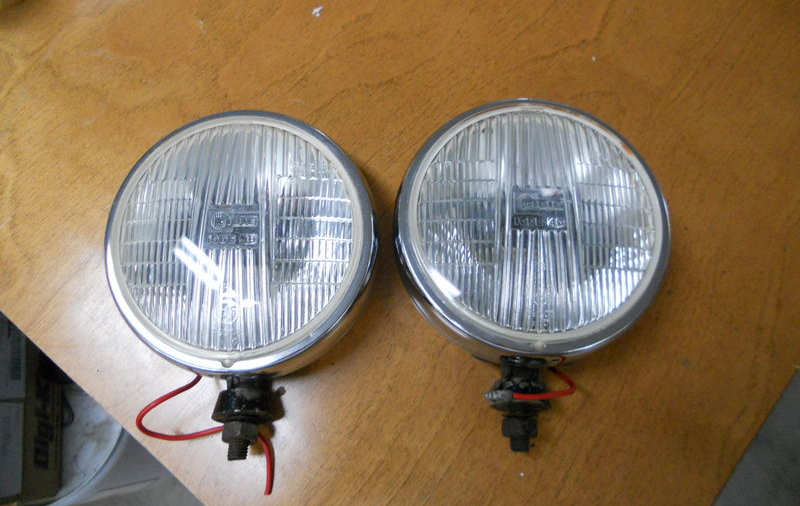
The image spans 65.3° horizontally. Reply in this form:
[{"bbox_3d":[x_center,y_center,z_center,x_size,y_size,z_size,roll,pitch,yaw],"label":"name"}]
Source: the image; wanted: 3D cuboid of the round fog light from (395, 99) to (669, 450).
[{"bbox_3d":[0.075,0.012,0.382,0.160,0.086,0.207,4,72,2],"label":"round fog light"}]

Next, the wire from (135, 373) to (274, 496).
[{"bbox_3d":[-0.122,0.111,0.385,0.087,0.021,0.071,0,73,0],"label":"wire"}]

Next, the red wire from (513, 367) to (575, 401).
[{"bbox_3d":[0.081,0.074,0.356,0.040,0.026,0.021,0,73,0],"label":"red wire"}]

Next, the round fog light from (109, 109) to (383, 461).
[{"bbox_3d":[-0.093,0.020,0.385,0.160,0.086,0.206,2,76,1],"label":"round fog light"}]

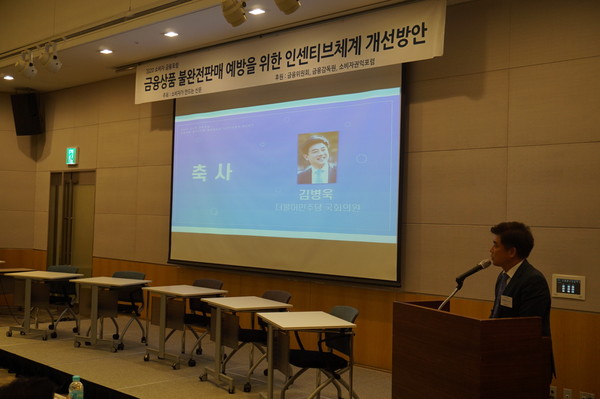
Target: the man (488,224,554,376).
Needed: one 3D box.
[{"bbox_3d":[1.301,0.987,3.929,0.380,1.720,0.500,2,-1,-14],"label":"man"}]

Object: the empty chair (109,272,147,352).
[{"bbox_3d":[-2.078,1.252,7.644,0.560,0.815,0.540,1,-2,24],"label":"empty chair"}]

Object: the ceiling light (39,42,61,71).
[{"bbox_3d":[-2.994,-1.704,7.993,0.260,0.330,0.240,2,-2,-39],"label":"ceiling light"}]

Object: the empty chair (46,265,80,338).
[{"bbox_3d":[-3.037,1.244,8.186,0.560,0.815,0.540,1,-1,23],"label":"empty chair"}]

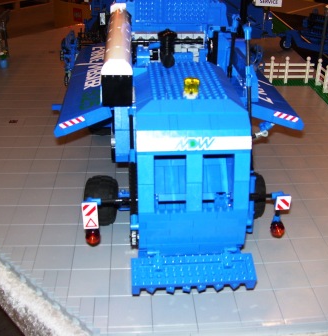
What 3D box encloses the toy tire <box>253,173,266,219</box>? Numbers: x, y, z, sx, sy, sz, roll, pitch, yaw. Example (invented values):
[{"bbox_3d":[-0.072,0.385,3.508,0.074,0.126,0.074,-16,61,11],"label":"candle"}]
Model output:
[{"bbox_3d":[0.119,0.039,0.657,0.040,0.069,0.069,1,29,0],"label":"toy tire"}]

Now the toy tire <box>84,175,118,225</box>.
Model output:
[{"bbox_3d":[-0.086,0.044,0.641,0.040,0.069,0.069,2,29,2],"label":"toy tire"}]

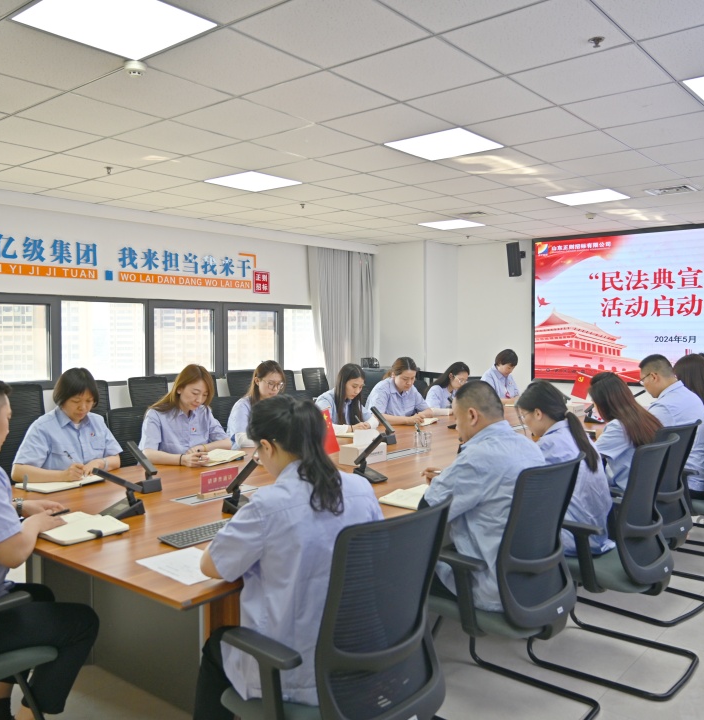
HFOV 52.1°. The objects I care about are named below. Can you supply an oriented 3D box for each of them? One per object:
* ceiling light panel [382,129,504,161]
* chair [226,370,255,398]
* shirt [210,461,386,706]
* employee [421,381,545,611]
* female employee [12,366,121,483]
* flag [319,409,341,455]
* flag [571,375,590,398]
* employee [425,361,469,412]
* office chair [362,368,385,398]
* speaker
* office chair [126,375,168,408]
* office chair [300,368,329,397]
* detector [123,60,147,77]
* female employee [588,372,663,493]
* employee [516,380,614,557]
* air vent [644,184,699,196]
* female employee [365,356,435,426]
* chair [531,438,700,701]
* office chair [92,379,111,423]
[{"bbox_3d":[0.608,-1.391,4.655,0.600,0.040,0.600,2,3,40],"label":"ceiling light panel"},{"bbox_3d":[-1.022,0.646,8.479,0.620,0.980,0.600,2,3,40],"label":"chair"},{"bbox_3d":[-0.128,0.590,2.028,0.410,0.650,0.500,2,3,40],"label":"shirt"},{"bbox_3d":[0.431,0.702,2.816,0.740,1.265,0.540,2,3,40],"label":"employee"},{"bbox_3d":[-1.510,0.683,3.804,0.820,1.260,0.600,2,3,40],"label":"female employee"},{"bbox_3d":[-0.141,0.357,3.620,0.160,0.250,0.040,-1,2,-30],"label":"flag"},{"bbox_3d":[2.000,0.232,6.289,0.150,0.200,0.030,19,14,38],"label":"flag"},{"bbox_3d":[0.813,0.613,6.619,0.800,1.190,0.580,1,3,36],"label":"employee"},{"bbox_3d":[0.560,0.601,9.594,0.620,0.980,0.600,2,3,40],"label":"office chair"},{"bbox_3d":[2.106,-1.282,9.205,0.150,0.450,0.170,2,14,40],"label":"speaker"},{"bbox_3d":[-1.907,0.687,7.421,0.620,0.980,0.600,2,3,40],"label":"office chair"},{"bbox_3d":[-0.253,0.610,9.400,0.620,0.980,0.600,2,3,40],"label":"office chair"},{"bbox_3d":[-0.968,-1.304,3.203,0.104,0.050,0.104,0,2,0],"label":"detector"},{"bbox_3d":[1.405,0.681,3.958,0.700,1.220,0.480,2,3,40],"label":"female employee"},{"bbox_3d":[0.900,0.702,3.350,0.700,1.225,0.480,2,3,40],"label":"employee"},{"bbox_3d":[2.742,-1.460,6.175,0.380,0.040,0.320,2,3,40],"label":"air vent"},{"bbox_3d":[0.416,0.600,5.881,0.520,1.240,0.700,-1,2,-30],"label":"female employee"},{"bbox_3d":[1.162,0.839,3.215,0.630,0.980,0.610,2,3,40],"label":"chair"},{"bbox_3d":[-2.307,0.703,6.535,0.620,0.990,0.600,2,3,40],"label":"office chair"}]

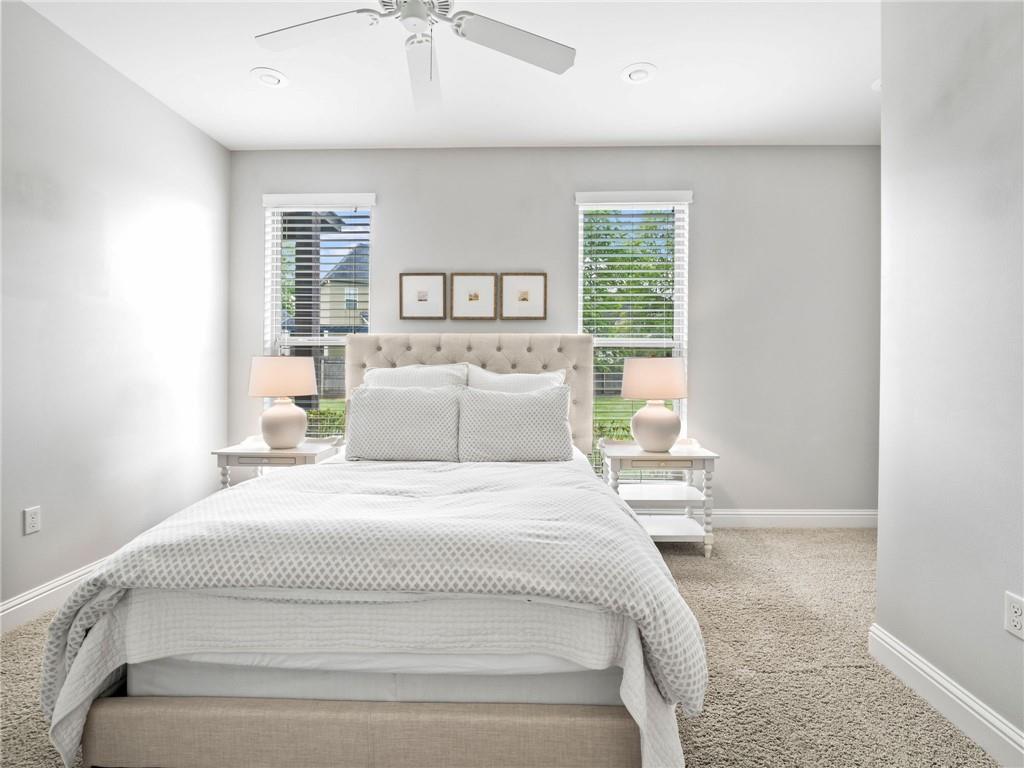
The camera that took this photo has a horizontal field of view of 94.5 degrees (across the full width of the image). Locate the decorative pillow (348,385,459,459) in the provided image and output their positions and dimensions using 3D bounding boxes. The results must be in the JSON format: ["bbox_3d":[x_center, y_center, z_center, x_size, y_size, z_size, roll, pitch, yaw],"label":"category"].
[{"bbox_3d":[-0.707,0.261,3.055,0.720,0.480,0.180,0,-19,1],"label":"decorative pillow"}]

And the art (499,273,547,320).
[{"bbox_3d":[0.083,-0.645,3.488,0.350,0.352,0.025,0,1,1],"label":"art"}]

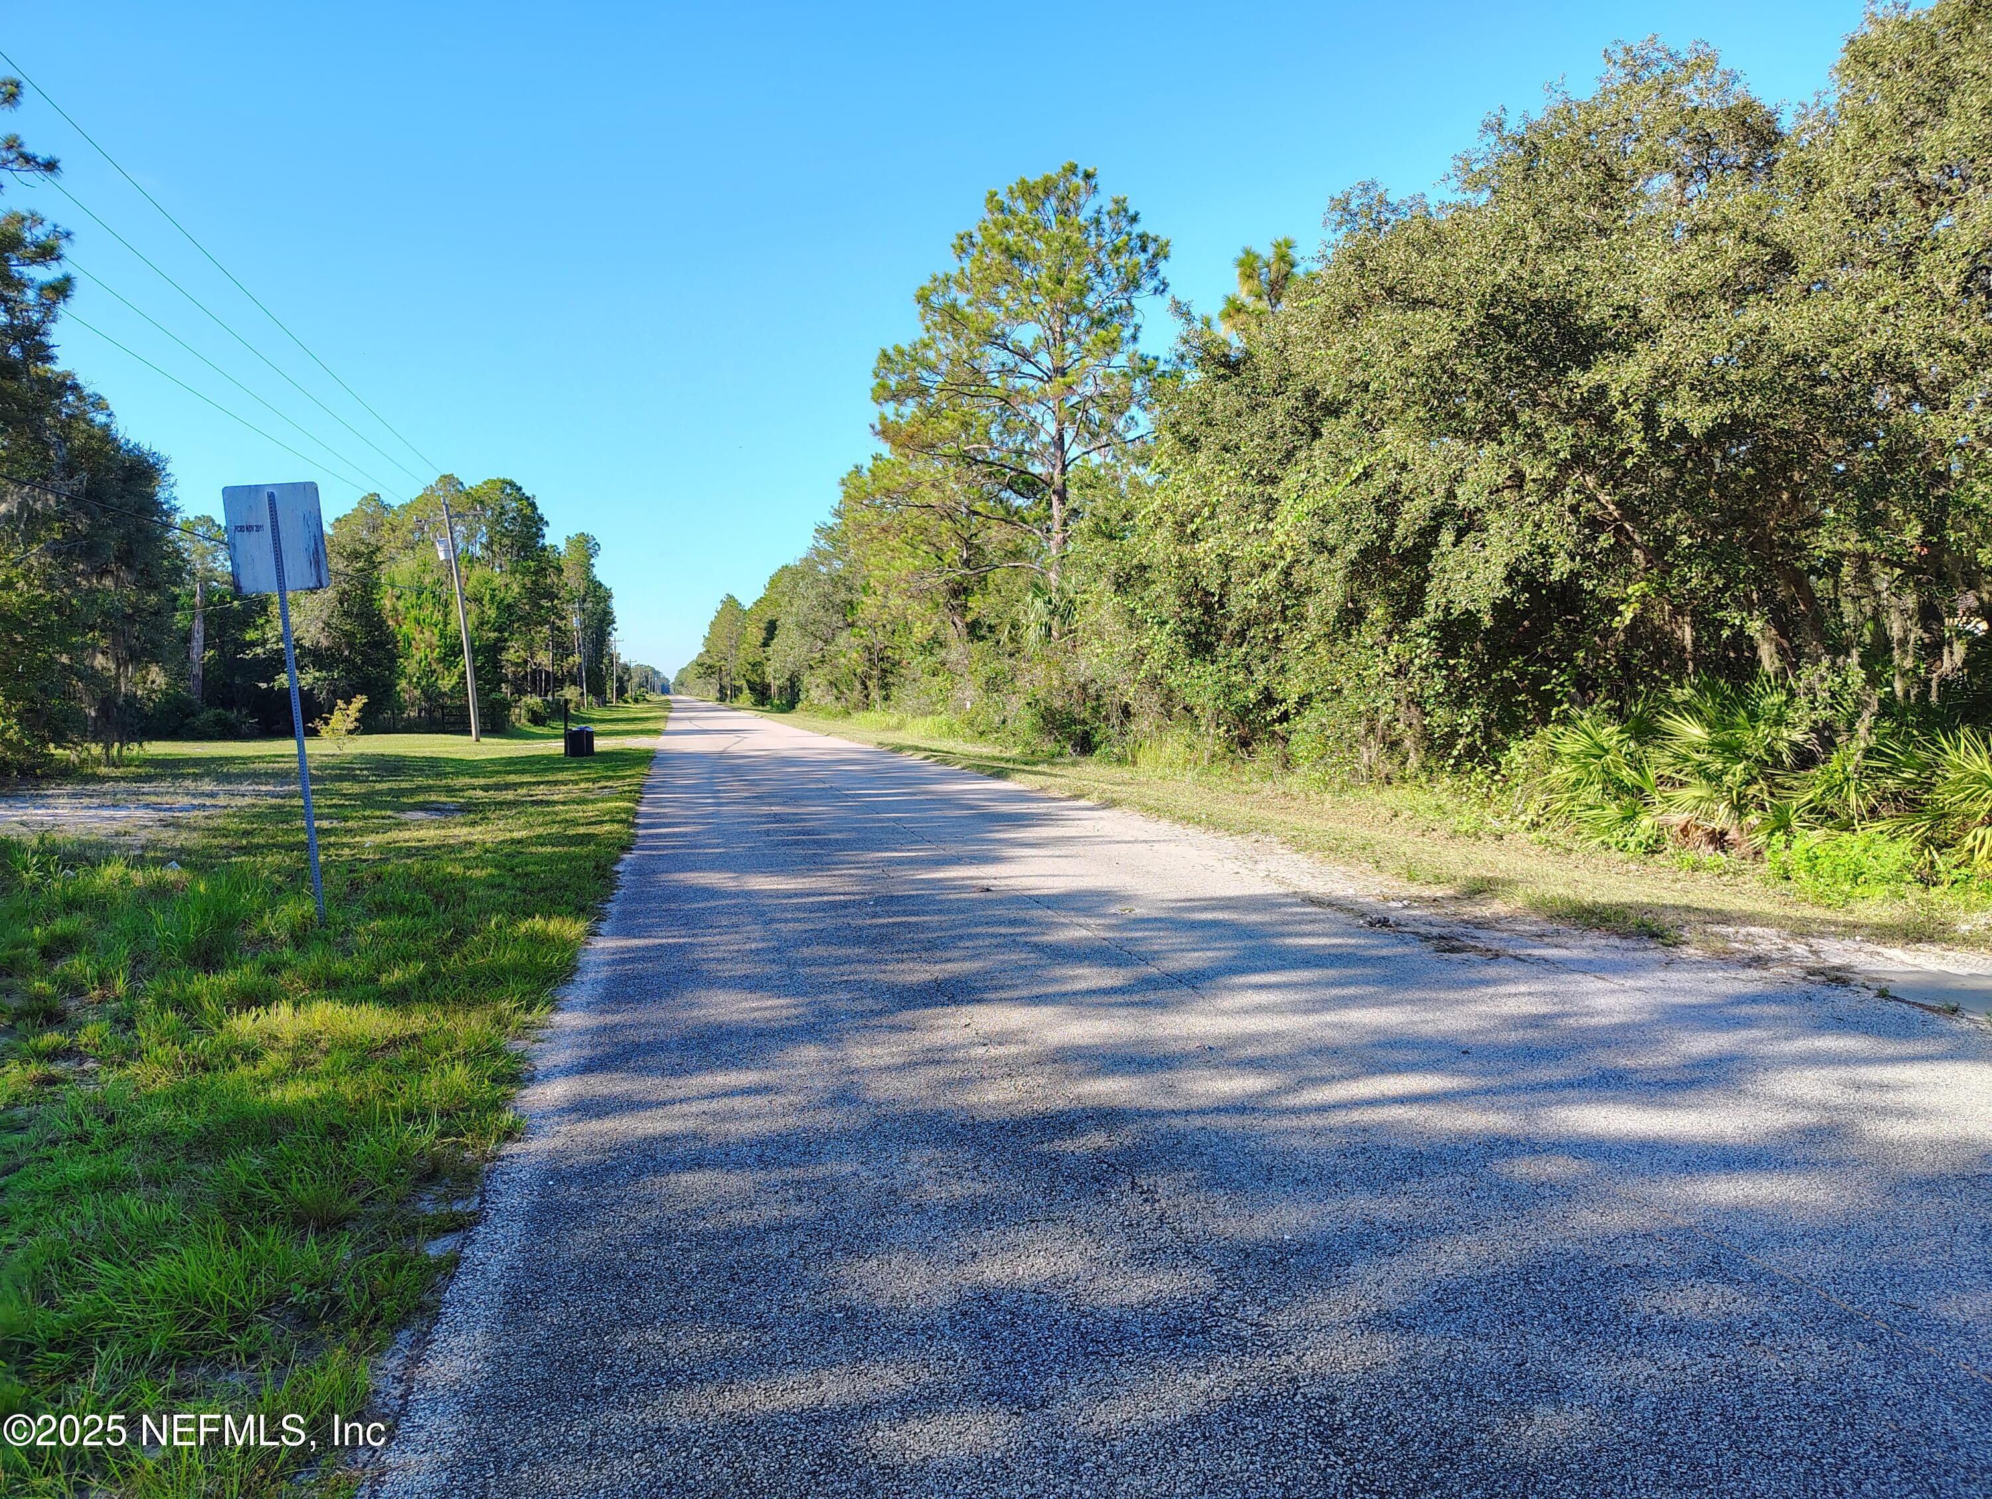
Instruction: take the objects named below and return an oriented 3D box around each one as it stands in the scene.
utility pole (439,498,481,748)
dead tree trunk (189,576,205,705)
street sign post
[{"bbox_3d":[-18.978,-4.594,49.029,0.330,8.701,0.330,-7,2,-13],"label":"utility pole"},{"bbox_3d":[-30.488,-3.714,52.878,0.420,5.888,0.420,3,2,0],"label":"dead tree trunk"},{"bbox_3d":[-4.891,-0.317,9.670,0.610,3.061,0.070,-6,2,-13],"label":"street sign post"}]

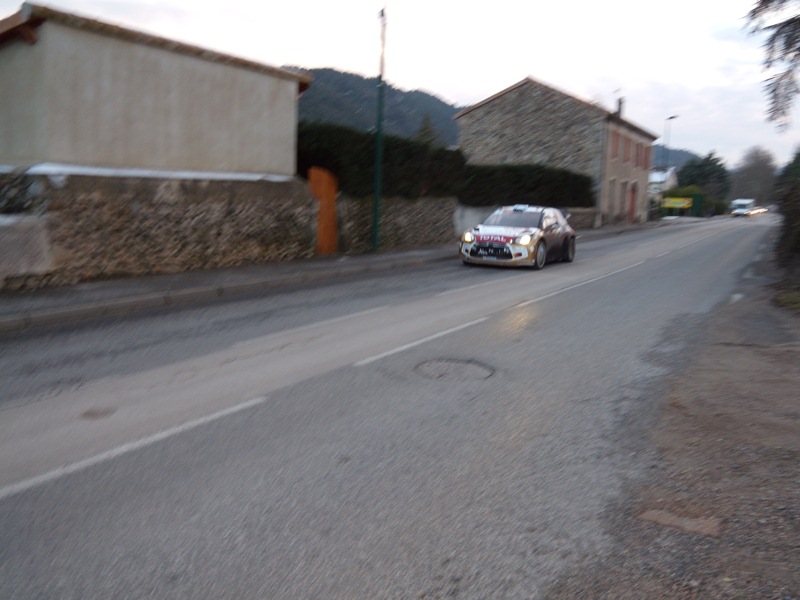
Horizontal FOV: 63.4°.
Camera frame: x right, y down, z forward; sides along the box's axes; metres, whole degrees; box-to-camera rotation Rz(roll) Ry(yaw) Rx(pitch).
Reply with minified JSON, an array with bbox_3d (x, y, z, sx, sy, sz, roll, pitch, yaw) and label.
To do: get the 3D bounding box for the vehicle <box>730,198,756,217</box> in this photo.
[{"bbox_3d":[60.550,-16.296,114.000,2.200,2.800,6.000,9,12,38],"label":"vehicle"}]

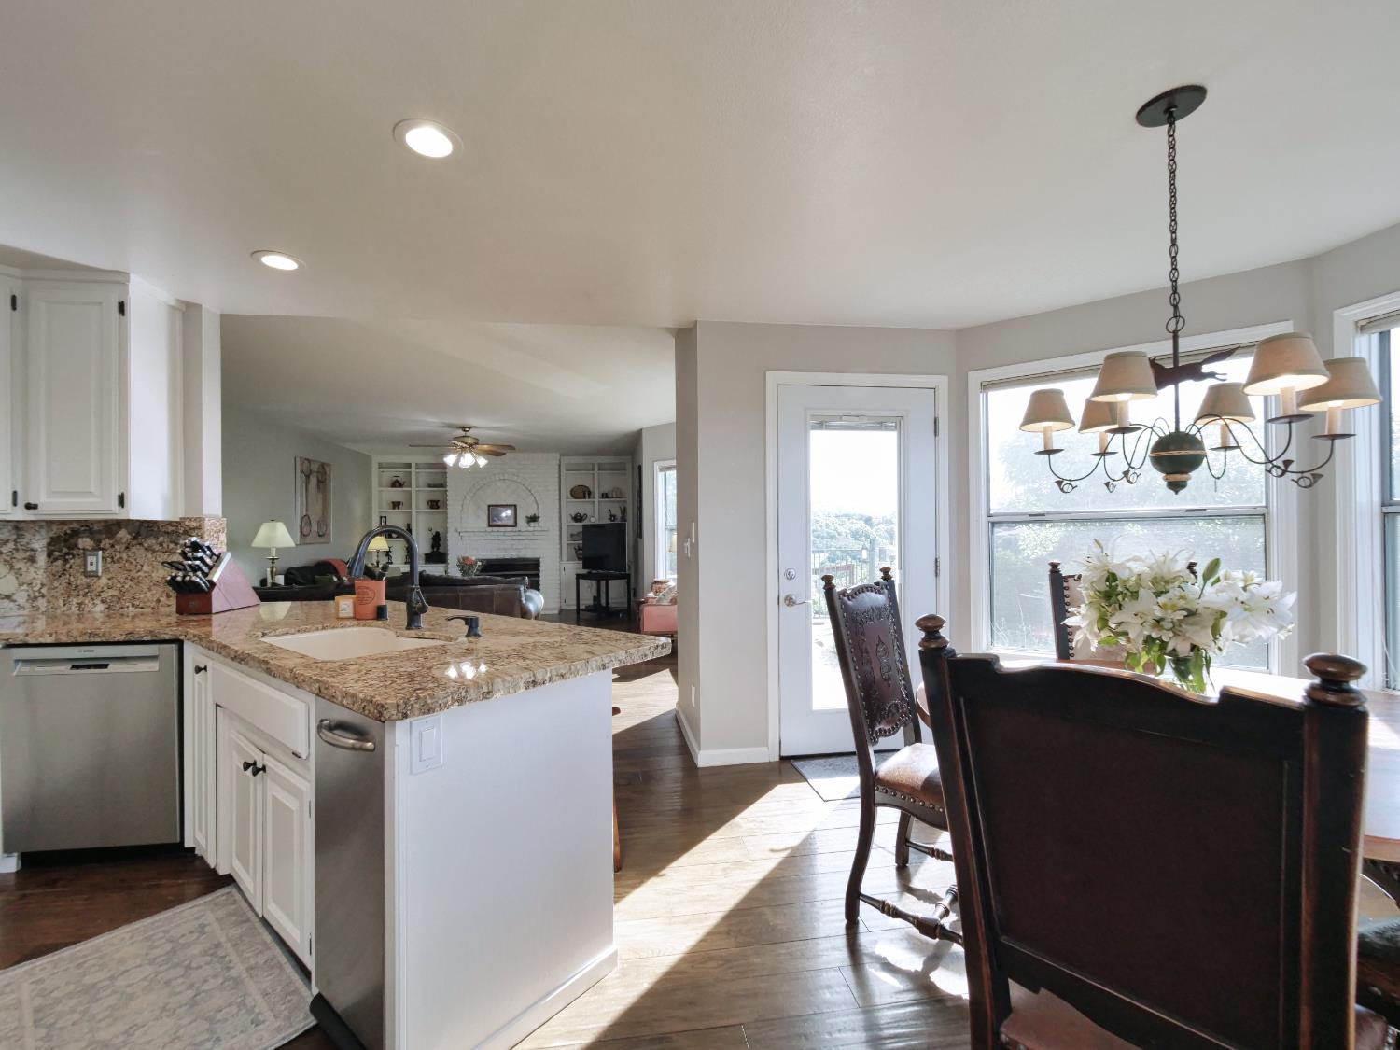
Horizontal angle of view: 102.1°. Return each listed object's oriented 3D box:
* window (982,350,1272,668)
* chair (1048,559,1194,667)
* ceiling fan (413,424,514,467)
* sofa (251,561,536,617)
[{"bbox_3d":[2.060,-0.072,2.840,1.145,1.480,0.100,-1,0,36],"label":"window"},{"bbox_3d":[1.680,0.719,2.090,0.520,1.127,0.600,0,0,16],"label":"chair"},{"bbox_3d":[-2.540,-0.841,6.130,1.230,0.460,1.230,0,0,0],"label":"ceiling fan"},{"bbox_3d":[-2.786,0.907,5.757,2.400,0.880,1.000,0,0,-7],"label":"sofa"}]

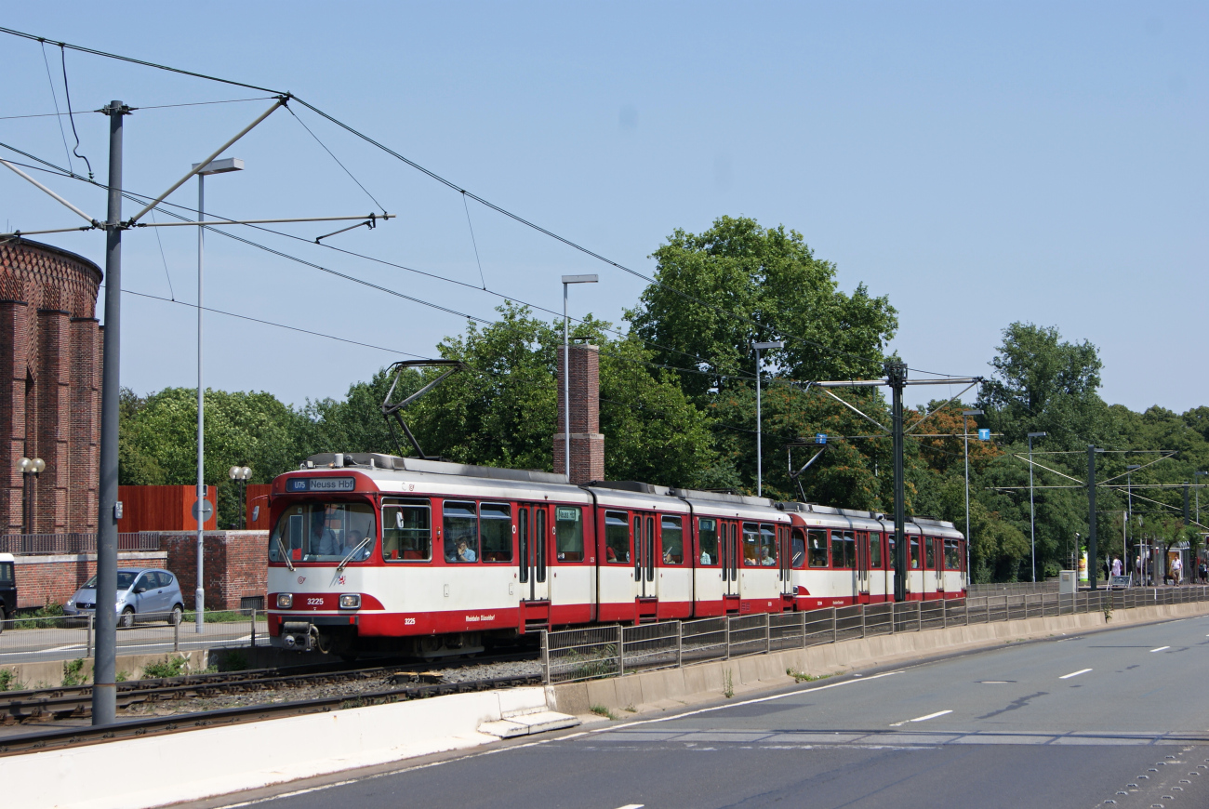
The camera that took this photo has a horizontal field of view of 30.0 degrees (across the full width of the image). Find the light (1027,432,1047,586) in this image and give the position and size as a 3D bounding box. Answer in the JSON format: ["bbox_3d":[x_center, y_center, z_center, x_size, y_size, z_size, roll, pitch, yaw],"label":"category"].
[{"bbox_3d":[32.200,7.936,167.347,1.250,11.750,0.420,-2,-5,21],"label":"light"}]

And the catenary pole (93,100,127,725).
[{"bbox_3d":[-5.460,0.095,24.861,0.260,7.000,0.260,-2,-5,21],"label":"catenary pole"}]

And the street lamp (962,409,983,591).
[{"bbox_3d":[23.216,6.060,141.175,1.200,11.650,0.500,-2,-5,21],"label":"street lamp"}]

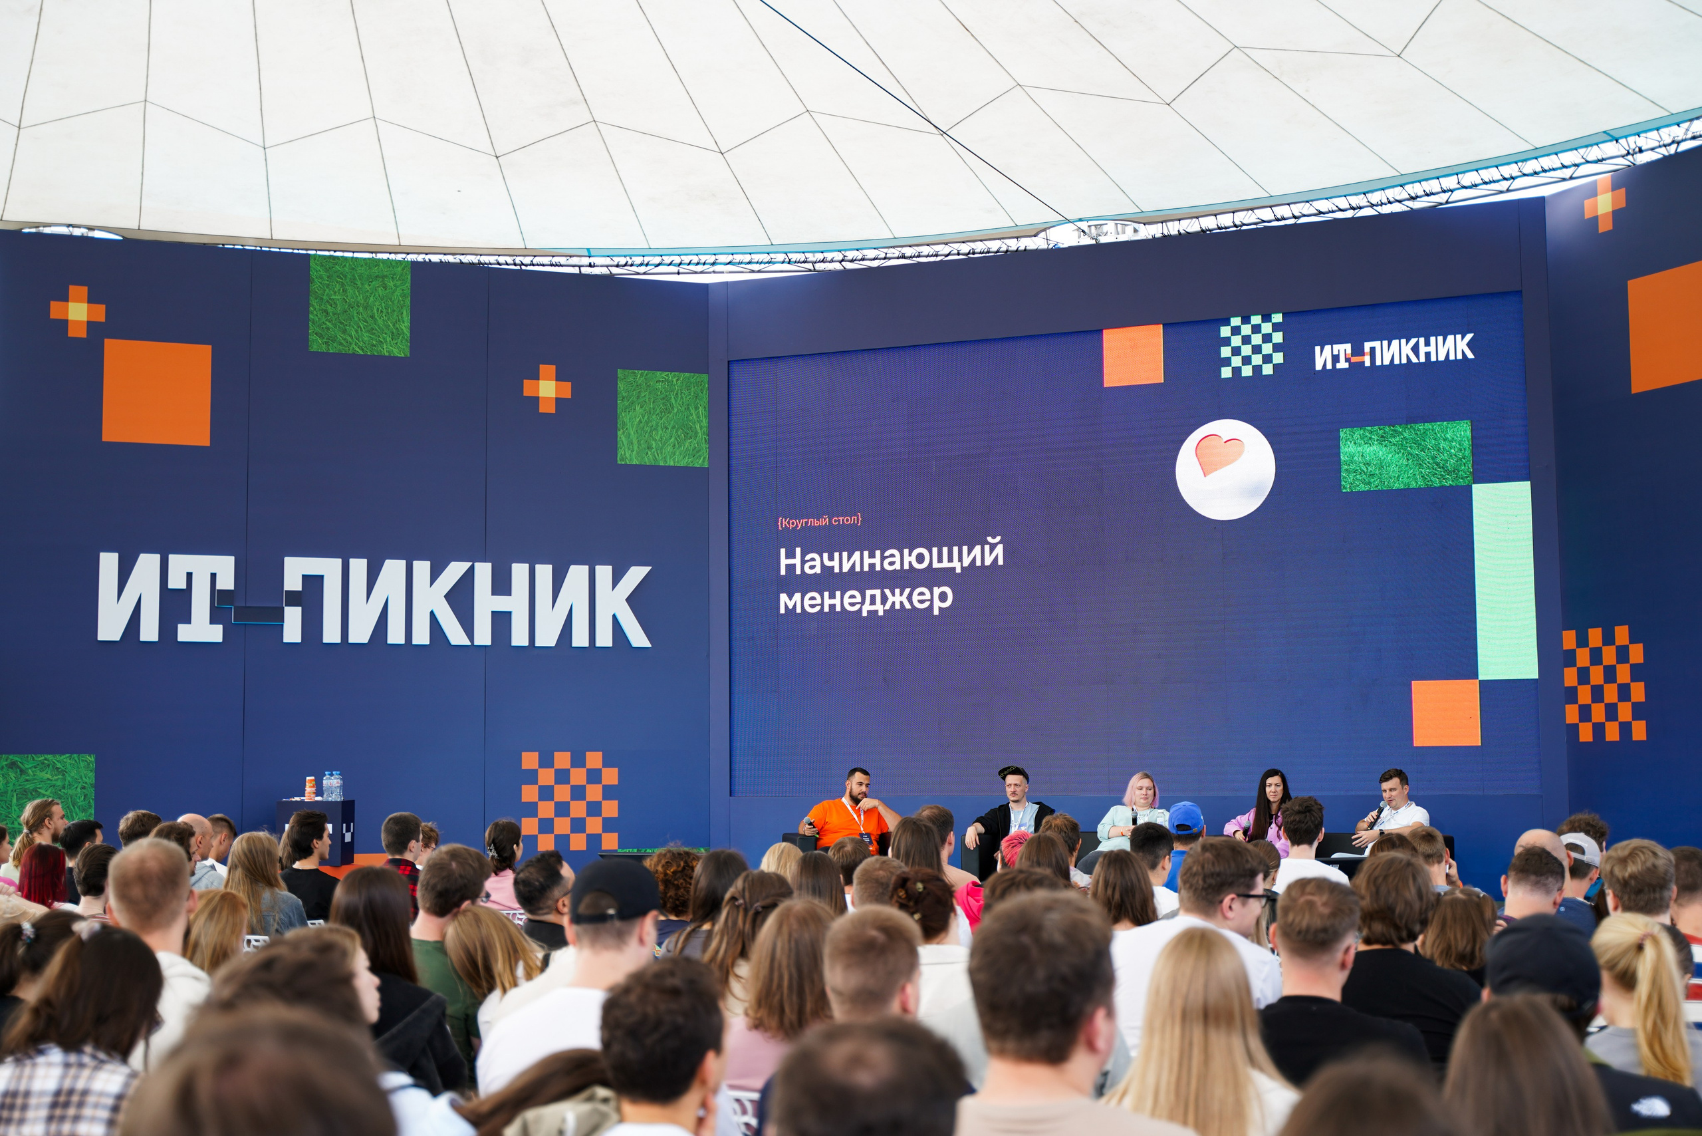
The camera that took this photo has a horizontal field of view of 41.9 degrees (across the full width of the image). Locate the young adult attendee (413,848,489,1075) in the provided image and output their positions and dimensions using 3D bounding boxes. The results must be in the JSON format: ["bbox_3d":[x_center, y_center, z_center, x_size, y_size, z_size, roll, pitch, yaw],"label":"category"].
[{"bbox_3d":[-1.099,1.442,6.498,0.520,1.280,0.820,-1,-5,7],"label":"young adult attendee"}]

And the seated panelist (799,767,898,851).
[{"bbox_3d":[0.017,2.014,15.534,0.700,1.220,0.950,-1,-5,6],"label":"seated panelist"}]

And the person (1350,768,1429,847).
[{"bbox_3d":[3.420,1.905,14.269,0.600,1.220,0.950,-4,-5,33],"label":"person"}]

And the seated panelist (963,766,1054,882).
[{"bbox_3d":[1.099,1.974,15.186,0.660,1.230,0.950,-1,-5,10],"label":"seated panelist"}]

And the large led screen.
[{"bbox_3d":[2.111,-0.052,18.545,6.857,3.900,0.100,-3,-5,23],"label":"large led screen"}]

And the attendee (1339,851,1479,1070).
[{"bbox_3d":[1.464,1.407,5.997,0.540,1.300,0.820,-1,-5,6],"label":"attendee"}]

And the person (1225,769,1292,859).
[{"bbox_3d":[2.748,1.928,14.592,0.580,1.200,0.950,-2,-5,16],"label":"person"}]

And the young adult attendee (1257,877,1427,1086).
[{"bbox_3d":[1.044,1.338,4.997,0.540,1.300,0.820,-1,-5,6],"label":"young adult attendee"}]

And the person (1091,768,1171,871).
[{"bbox_3d":[1.925,1.969,14.841,0.600,1.200,0.950,-2,-5,14],"label":"person"}]

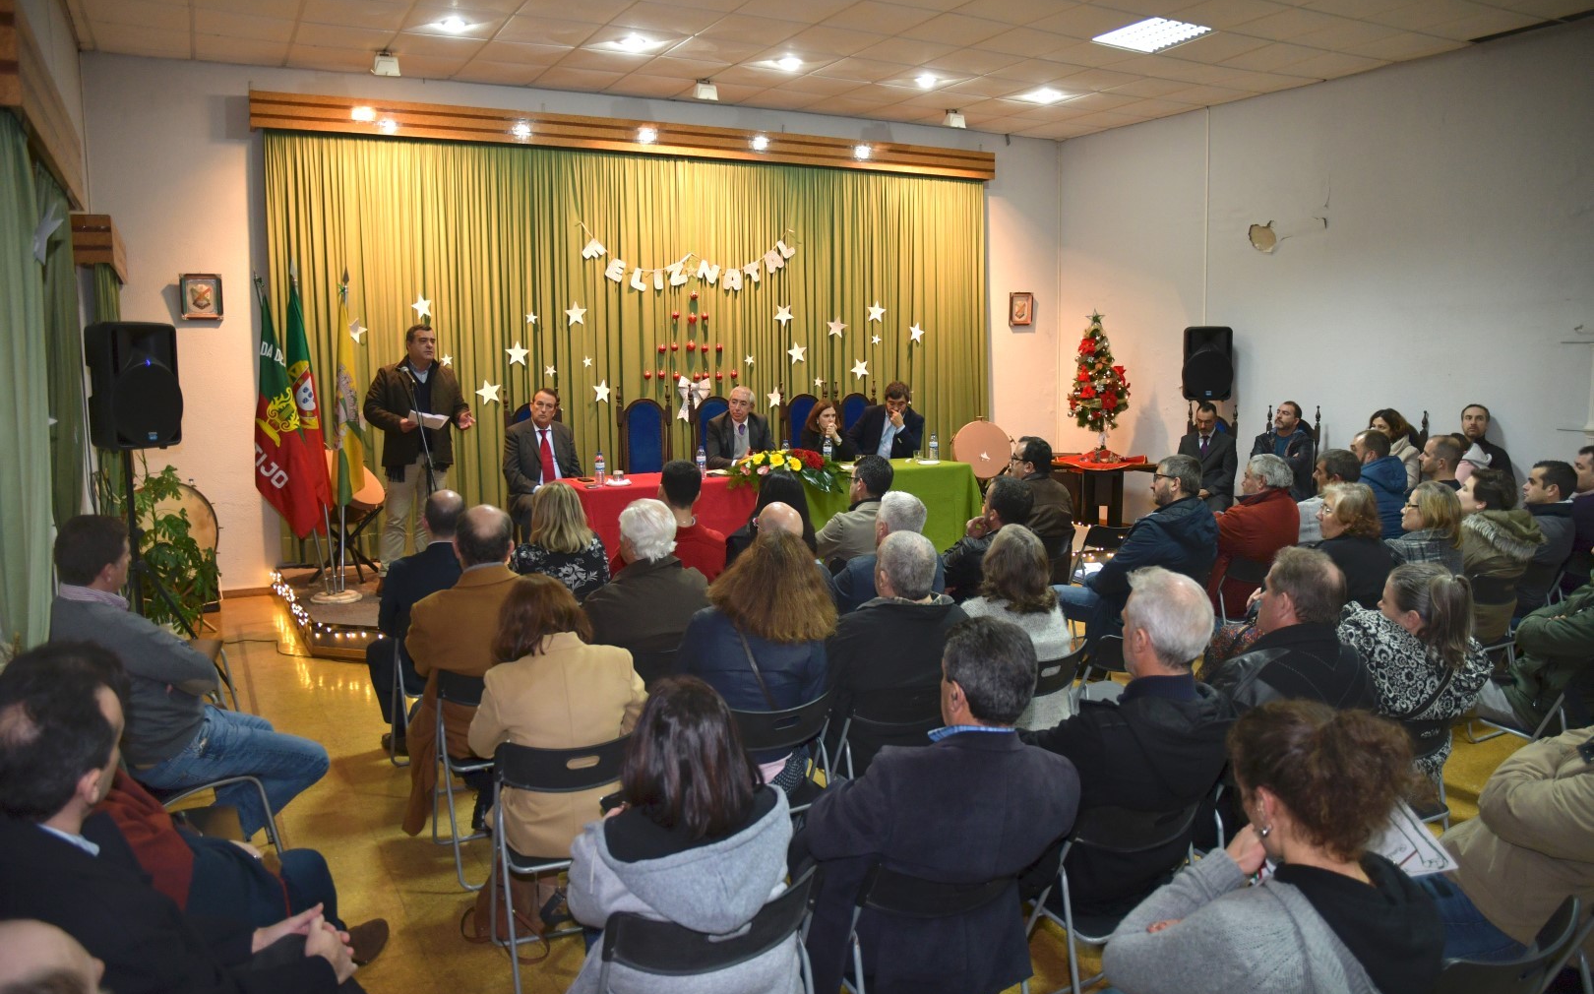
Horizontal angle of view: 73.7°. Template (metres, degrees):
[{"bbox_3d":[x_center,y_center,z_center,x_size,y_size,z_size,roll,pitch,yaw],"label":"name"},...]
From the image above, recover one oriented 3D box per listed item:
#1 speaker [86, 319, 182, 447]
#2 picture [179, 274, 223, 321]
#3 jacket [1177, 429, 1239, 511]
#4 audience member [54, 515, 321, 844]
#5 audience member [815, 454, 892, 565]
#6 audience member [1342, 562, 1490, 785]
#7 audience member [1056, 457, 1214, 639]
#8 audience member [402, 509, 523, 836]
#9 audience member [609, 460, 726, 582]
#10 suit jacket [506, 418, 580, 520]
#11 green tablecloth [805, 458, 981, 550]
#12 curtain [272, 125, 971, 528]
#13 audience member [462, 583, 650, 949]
[{"bbox_3d":[-3.519,-0.576,5.564,0.350,0.650,0.400,3,9,19],"label":"speaker"},{"bbox_3d":[-4.286,-1.436,7.643,0.275,0.330,0.060,-6,10,-29],"label":"picture"},{"bbox_3d":[3.256,-0.198,8.458,0.520,0.650,0.420,6,10,35],"label":"jacket"},{"bbox_3d":[-1.910,0.679,3.408,0.820,1.290,0.550,-6,10,-36],"label":"audience member"},{"bbox_3d":[0.250,0.420,5.555,0.530,1.312,0.780,-7,11,-37],"label":"audience member"},{"bbox_3d":[1.659,0.737,3.230,0.520,1.180,0.750,-7,10,-36],"label":"audience member"},{"bbox_3d":[1.681,0.409,5.221,0.550,1.280,0.900,-7,11,-36],"label":"audience member"},{"bbox_3d":[-1.113,0.648,3.863,0.600,1.280,0.780,-6,10,-29],"label":"audience member"},{"bbox_3d":[-0.597,0.444,5.193,0.520,1.270,0.800,-4,10,-22],"label":"audience member"},{"bbox_3d":[-1.665,-0.180,7.099,0.550,0.660,0.380,-4,9,-24],"label":"suit jacket"},{"bbox_3d":[0.536,0.120,7.912,1.550,0.700,0.740,-4,10,-26],"label":"green tablecloth"},{"bbox_3d":[-0.954,-1.271,8.933,6.250,3.080,0.250,-4,9,-26],"label":"curtain"},{"bbox_3d":[-0.744,0.810,3.151,0.520,1.261,0.760,-4,10,-26],"label":"audience member"}]

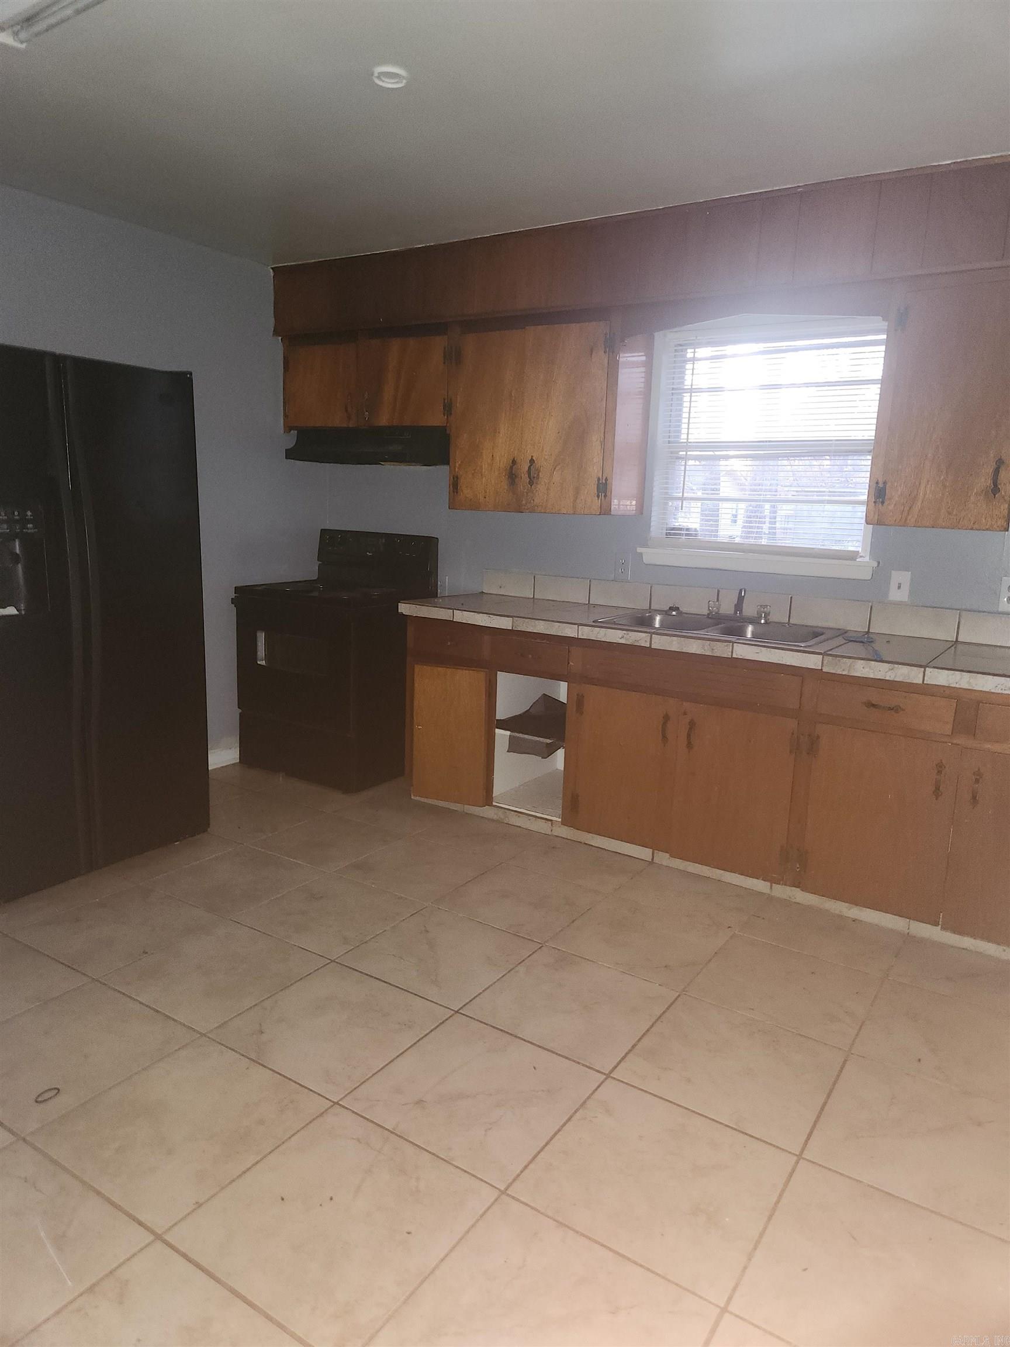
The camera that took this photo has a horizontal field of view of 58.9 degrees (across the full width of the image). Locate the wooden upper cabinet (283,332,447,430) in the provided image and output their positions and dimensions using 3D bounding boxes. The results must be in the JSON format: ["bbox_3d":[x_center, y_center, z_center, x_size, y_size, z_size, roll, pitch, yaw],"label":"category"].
[{"bbox_3d":[-0.604,-1.418,4.461,1.074,0.468,0.324,9,13,33],"label":"wooden upper cabinet"}]

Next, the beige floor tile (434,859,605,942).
[{"bbox_3d":[0.055,0.781,3.058,0.447,0.010,0.447,9,13,33],"label":"beige floor tile"}]

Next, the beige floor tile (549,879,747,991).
[{"bbox_3d":[0.444,0.860,2.884,0.459,0.010,0.459,9,13,33],"label":"beige floor tile"}]

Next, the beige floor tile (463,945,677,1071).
[{"bbox_3d":[0.189,0.926,2.504,0.459,0.010,0.459,9,13,33],"label":"beige floor tile"}]

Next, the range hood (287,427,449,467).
[{"bbox_3d":[-0.584,-1.080,4.287,0.918,0.151,0.398,9,13,33],"label":"range hood"}]

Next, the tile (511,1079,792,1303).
[{"bbox_3d":[0.319,1.051,1.874,0.459,0.010,0.459,9,13,33],"label":"tile"}]

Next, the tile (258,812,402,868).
[{"bbox_3d":[-0.699,0.666,3.544,0.447,0.010,0.447,9,13,33],"label":"tile"}]

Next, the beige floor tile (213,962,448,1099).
[{"bbox_3d":[-0.444,0.909,2.315,0.447,0.010,0.447,9,13,33],"label":"beige floor tile"}]

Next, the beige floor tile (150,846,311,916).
[{"bbox_3d":[-0.969,0.747,3.250,0.459,0.010,0.459,9,13,33],"label":"beige floor tile"}]

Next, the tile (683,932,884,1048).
[{"bbox_3d":[0.808,0.897,2.572,0.447,0.010,0.447,9,13,33],"label":"tile"}]

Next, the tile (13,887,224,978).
[{"bbox_3d":[-1.224,0.813,2.870,0.459,0.010,0.459,9,13,33],"label":"tile"}]

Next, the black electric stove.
[{"bbox_3d":[-0.840,-0.110,4.464,0.773,1.157,0.655,9,13,33],"label":"black electric stove"}]

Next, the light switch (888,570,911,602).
[{"bbox_3d":[1.509,-0.333,3.419,0.070,0.114,0.012,9,13,33],"label":"light switch"}]

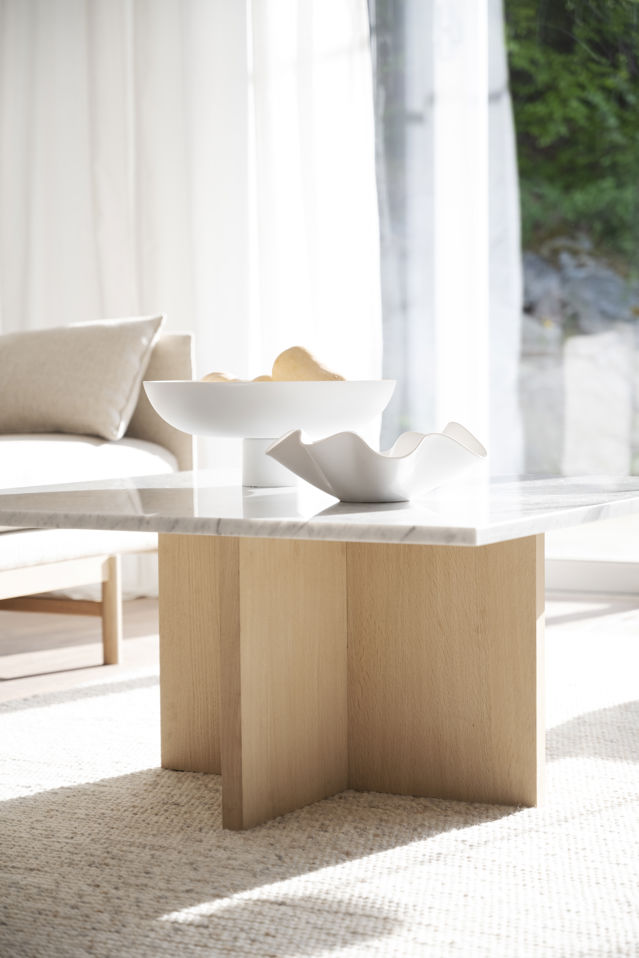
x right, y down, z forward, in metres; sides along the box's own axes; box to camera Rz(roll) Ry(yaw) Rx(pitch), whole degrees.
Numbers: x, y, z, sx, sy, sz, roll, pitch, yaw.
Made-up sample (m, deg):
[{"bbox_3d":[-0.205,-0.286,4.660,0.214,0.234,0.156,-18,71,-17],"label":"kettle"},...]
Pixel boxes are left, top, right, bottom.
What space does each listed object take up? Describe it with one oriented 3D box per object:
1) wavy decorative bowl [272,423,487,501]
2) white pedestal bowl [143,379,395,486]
[{"bbox_3d":[0.070,-0.019,2.326,0.272,0.093,0.265,0,3,0],"label":"wavy decorative bowl"},{"bbox_3d":[-0.071,-0.065,2.661,0.361,0.150,0.361,0,3,0],"label":"white pedestal bowl"}]

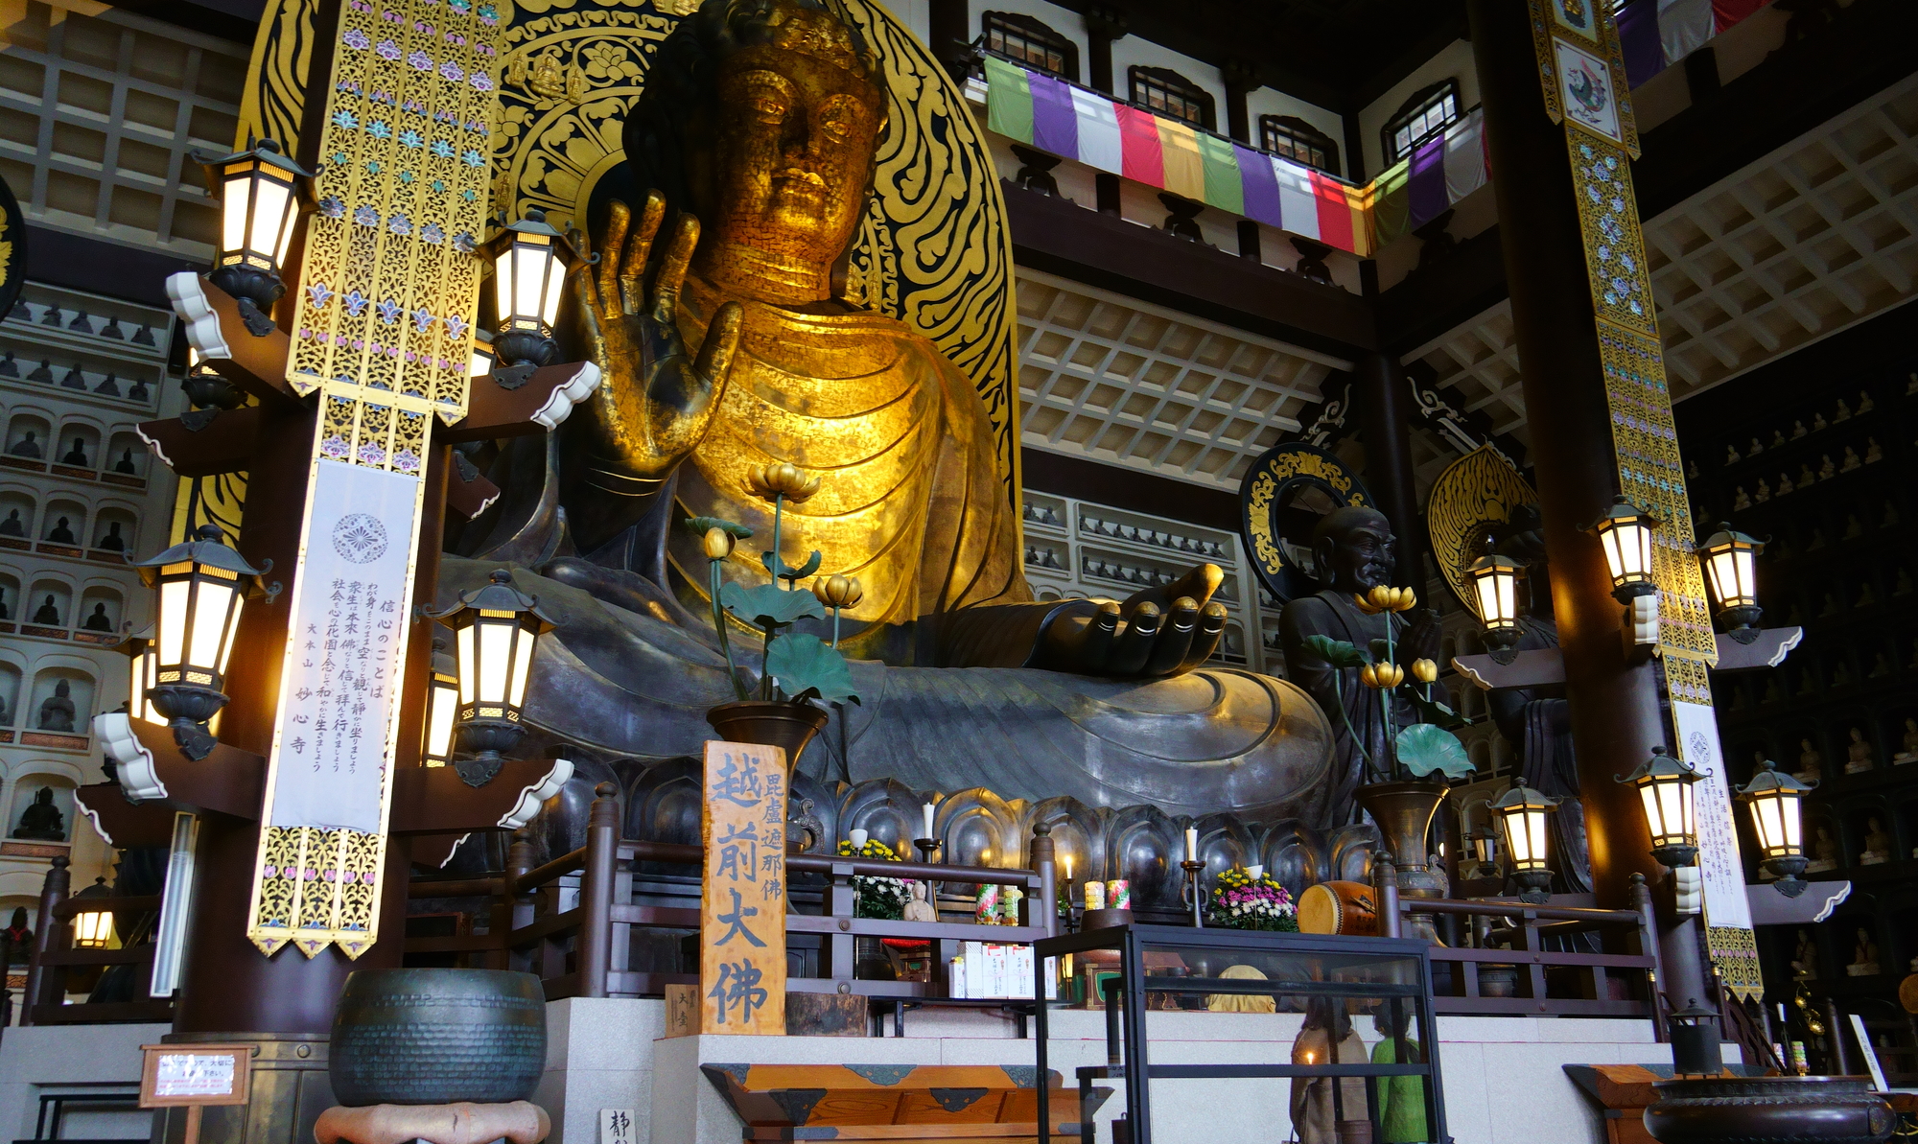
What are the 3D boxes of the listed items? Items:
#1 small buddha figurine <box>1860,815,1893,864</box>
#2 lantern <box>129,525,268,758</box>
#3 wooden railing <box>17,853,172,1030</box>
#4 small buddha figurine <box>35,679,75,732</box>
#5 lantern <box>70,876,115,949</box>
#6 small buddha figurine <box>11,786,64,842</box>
[{"bbox_3d":[22.555,6.600,36.689,0.420,1.170,0.570,10,-22,-28],"label":"small buddha figurine"},{"bbox_3d":[-5.125,0.453,9.981,0.923,1.633,0.831,-5,-20,13],"label":"lantern"},{"bbox_3d":[-7.236,3.282,13.258,1.716,1.435,0.208,10,-22,-28],"label":"wooden railing"},{"bbox_3d":[-18.377,2.727,30.332,0.666,1.129,0.624,10,-22,-28],"label":"small buddha figurine"},{"bbox_3d":[-14.856,6.010,25.589,0.831,1.562,0.923,-5,-20,13],"label":"lantern"},{"bbox_3d":[-18.221,4.822,29.686,0.853,1.119,0.728,10,-22,-28],"label":"small buddha figurine"}]

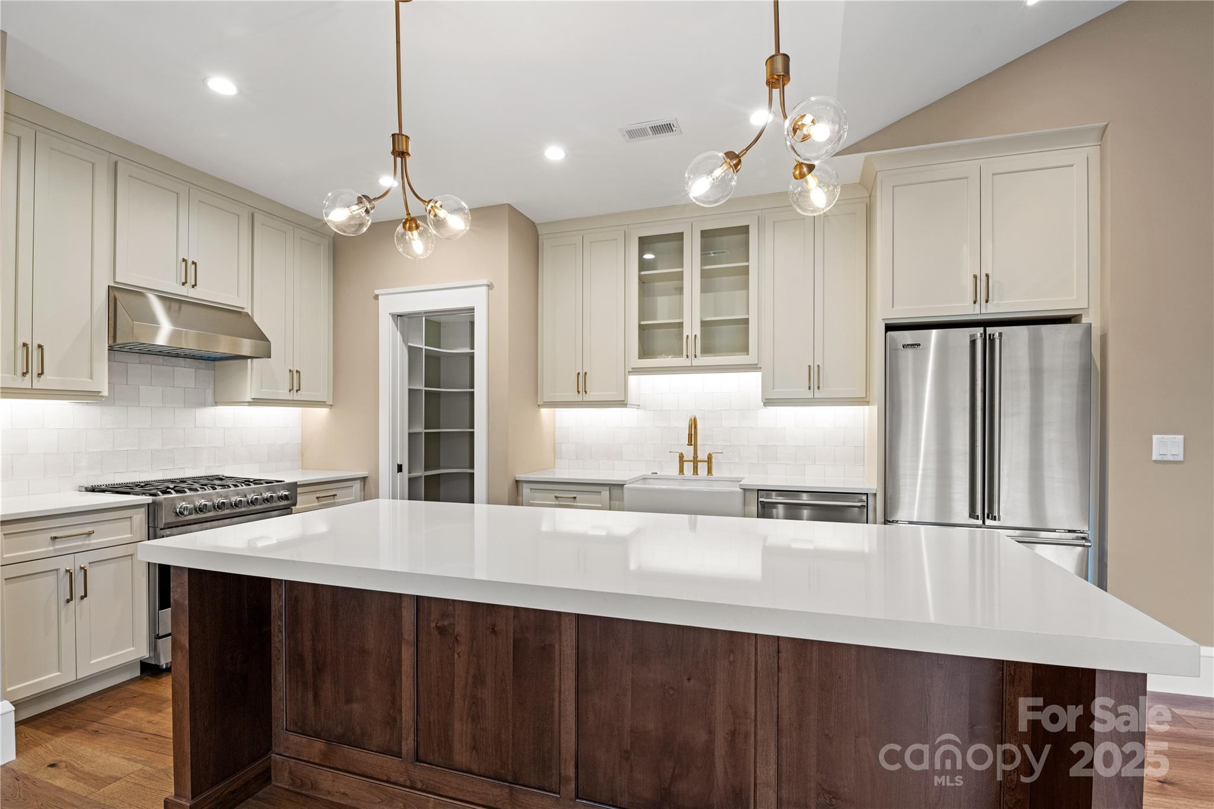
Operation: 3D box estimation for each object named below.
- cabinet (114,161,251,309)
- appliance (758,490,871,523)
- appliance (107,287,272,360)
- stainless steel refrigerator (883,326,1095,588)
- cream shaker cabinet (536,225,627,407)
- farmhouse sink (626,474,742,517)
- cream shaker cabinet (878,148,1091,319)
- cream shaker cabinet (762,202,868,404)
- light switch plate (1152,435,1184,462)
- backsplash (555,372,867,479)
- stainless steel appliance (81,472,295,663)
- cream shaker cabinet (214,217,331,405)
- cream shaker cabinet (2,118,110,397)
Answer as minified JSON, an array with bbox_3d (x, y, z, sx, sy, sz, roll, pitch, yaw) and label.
[{"bbox_3d":[-2.834,-1.031,3.284,0.346,0.711,0.817,0,-1,17],"label":"cabinet"},{"bbox_3d":[1.401,1.018,3.555,0.622,0.865,0.644,0,-2,16],"label":"appliance"},{"bbox_3d":[-2.726,-0.490,3.233,0.578,0.340,0.817,0,-1,17],"label":"appliance"},{"bbox_3d":[2.149,0.524,3.095,0.923,1.825,0.850,0,-2,16],"label":"stainless steel refrigerator"},{"bbox_3d":[-0.151,-0.691,4.231,0.758,1.411,0.364,0,-2,16],"label":"cream shaker cabinet"},{"bbox_3d":[0.531,0.641,3.346,0.743,0.261,0.487,0,-1,17],"label":"farmhouse sink"},{"bbox_3d":[2.225,-0.935,3.201,1.058,0.867,0.690,0,-2,16],"label":"cream shaker cabinet"},{"bbox_3d":[1.512,-0.706,3.742,0.703,1.411,0.364,0,-2,16],"label":"cream shaker cabinet"},{"bbox_3d":[2.683,0.209,2.415,0.117,0.115,0.008,0,-1,17],"label":"light switch plate"},{"bbox_3d":[0.665,0.128,3.739,2.273,0.750,0.012,0,-1,17],"label":"backsplash"},{"bbox_3d":[-2.627,0.976,3.226,0.736,0.956,0.844,0,-1,17],"label":"stainless steel appliance"},{"bbox_3d":[-2.650,-0.708,4.113,0.333,1.432,0.764,0,-2,16],"label":"cream shaker cabinet"},{"bbox_3d":[-3.042,-0.716,2.593,0.346,1.357,0.617,0,-1,17],"label":"cream shaker cabinet"}]

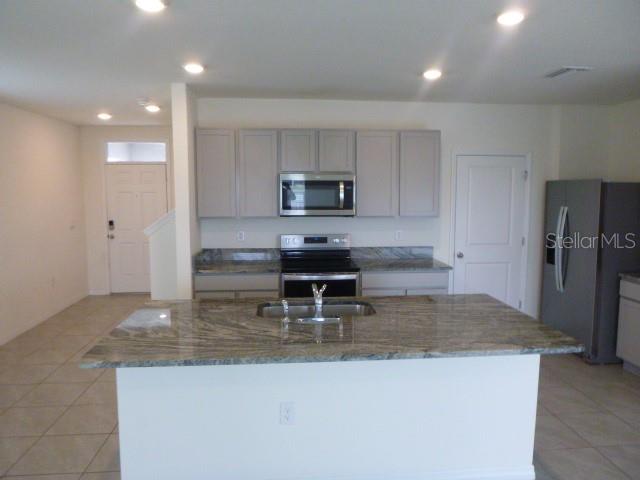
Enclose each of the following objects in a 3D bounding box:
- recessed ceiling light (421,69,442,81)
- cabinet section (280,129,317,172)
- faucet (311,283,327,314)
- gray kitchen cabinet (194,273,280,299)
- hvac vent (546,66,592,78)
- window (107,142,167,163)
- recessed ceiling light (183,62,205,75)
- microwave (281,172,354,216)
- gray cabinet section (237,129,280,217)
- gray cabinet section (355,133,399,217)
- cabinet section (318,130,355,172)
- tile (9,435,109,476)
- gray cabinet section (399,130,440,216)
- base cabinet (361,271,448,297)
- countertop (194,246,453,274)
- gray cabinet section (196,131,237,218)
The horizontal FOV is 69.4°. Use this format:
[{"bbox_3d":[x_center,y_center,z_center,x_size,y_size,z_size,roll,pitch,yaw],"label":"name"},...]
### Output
[{"bbox_3d":[0.941,-1.371,3.864,0.170,0.030,0.170,0,6,-5],"label":"recessed ceiling light"},{"bbox_3d":[-0.234,-0.916,4.826,0.389,0.446,0.325,0,6,-5],"label":"cabinet section"},{"bbox_3d":[-0.007,0.358,2.795,0.110,0.210,0.200,-1,6,-9],"label":"faucet"},{"bbox_3d":[-0.820,0.723,4.788,0.809,0.880,0.633,-1,6,-5],"label":"gray kitchen cabinet"},{"bbox_3d":[2.003,-1.358,3.775,0.261,0.025,0.352,-1,6,-5],"label":"hvac vent"},{"bbox_3d":[-2.816,-1.349,7.131,0.920,0.335,0.080,0,6,-5],"label":"window"},{"bbox_3d":[-1.000,-1.350,3.665,0.171,0.025,0.171,-1,6,-5],"label":"recessed ceiling light"},{"bbox_3d":[-0.032,-0.475,4.838,0.762,0.434,0.412,-1,6,-5],"label":"microwave"},{"bbox_3d":[-0.636,-0.689,4.813,0.418,0.896,0.325,0,6,-5],"label":"gray cabinet section"},{"bbox_3d":[0.567,-0.697,4.924,0.454,0.896,0.325,0,6,-5],"label":"gray cabinet section"},{"bbox_3d":[0.151,-0.918,4.862,0.384,0.446,0.325,0,6,-5],"label":"cabinet section"},{"bbox_3d":[-1.628,1.352,2.913,0.452,0.010,0.452,0,6,-5],"label":"tile"},{"bbox_3d":[1.014,-0.700,4.965,0.444,0.896,0.325,0,6,-5],"label":"gray cabinet section"},{"bbox_3d":[0.824,0.699,4.927,0.905,0.870,0.625,0,6,-5],"label":"base cabinet"},{"bbox_3d":[0.032,0.205,4.799,2.547,0.150,0.653,-1,6,-5],"label":"countertop"},{"bbox_3d":[-1.044,-0.687,4.776,0.400,0.896,0.325,0,6,-5],"label":"gray cabinet section"}]

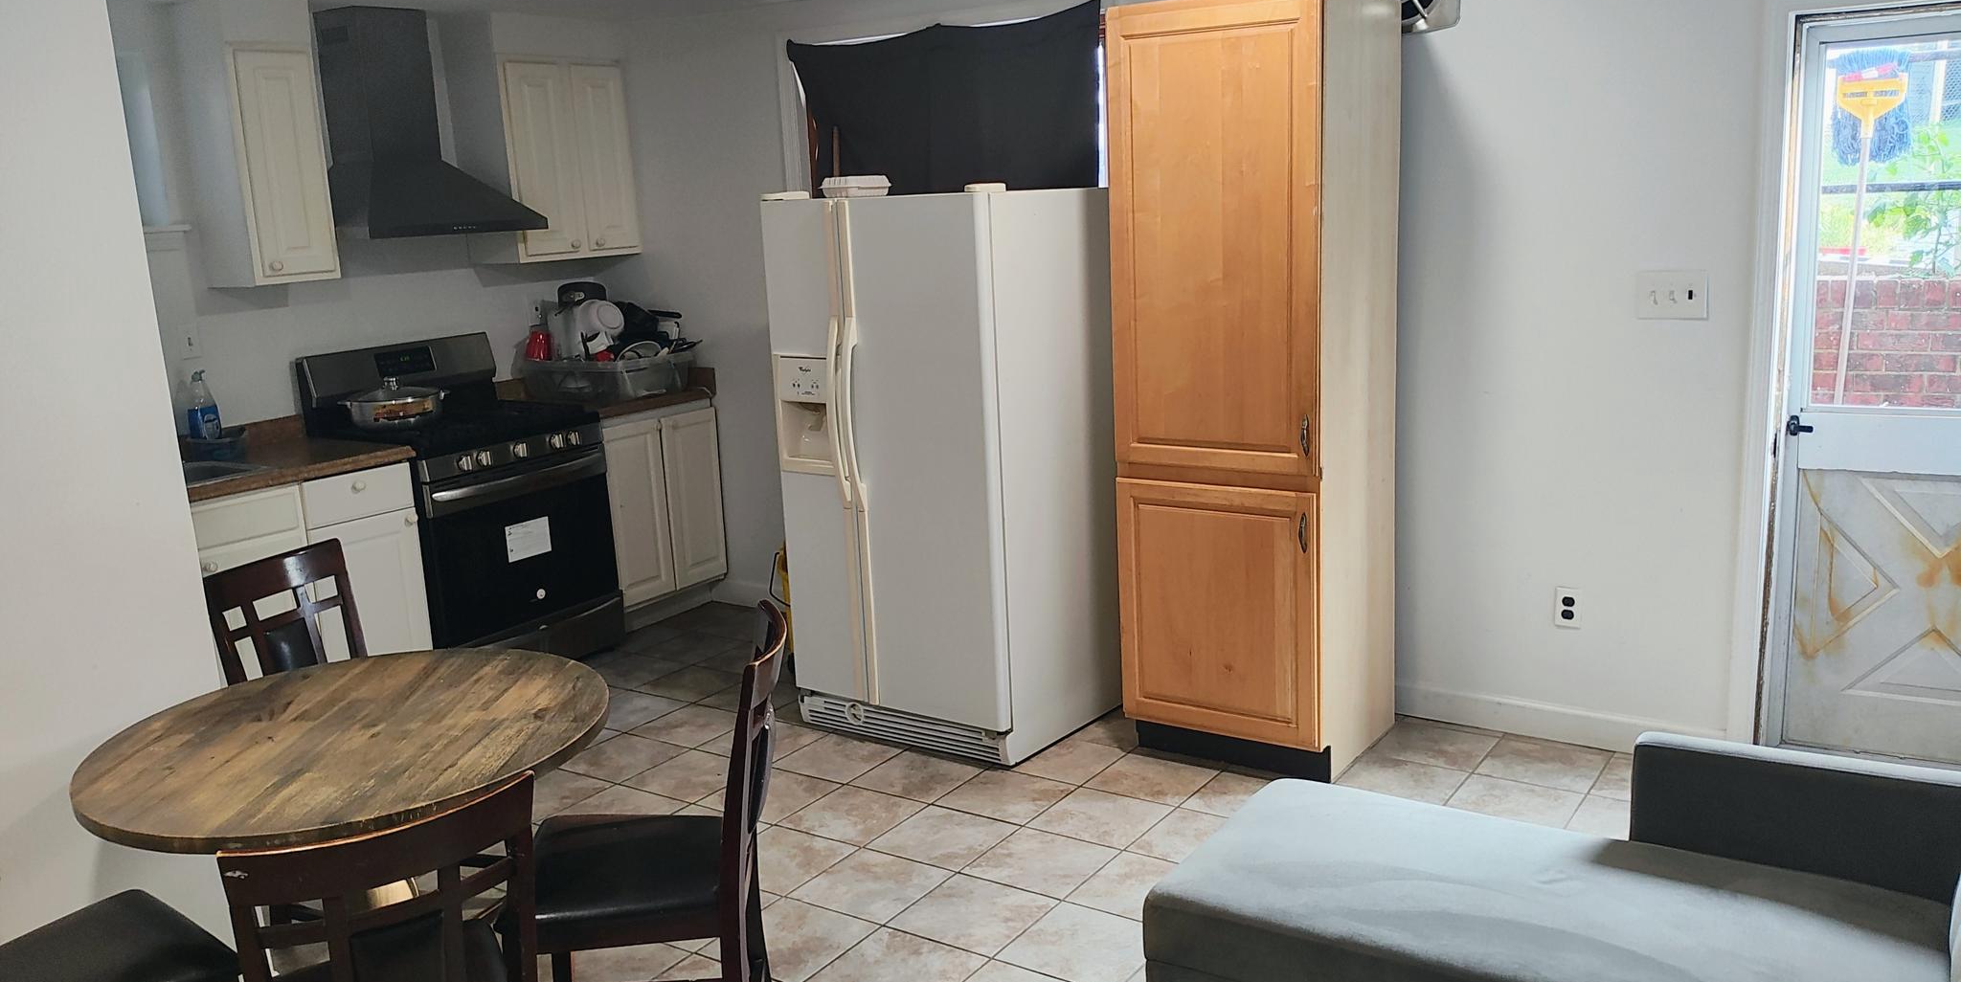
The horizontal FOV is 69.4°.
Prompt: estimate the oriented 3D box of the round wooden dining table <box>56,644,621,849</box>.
[{"bbox_3d":[-1.141,0.811,2.713,0.915,0.764,0.915,-2,12,1],"label":"round wooden dining table"}]

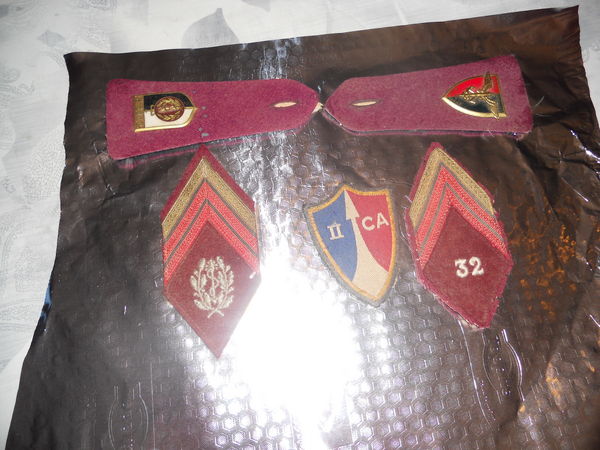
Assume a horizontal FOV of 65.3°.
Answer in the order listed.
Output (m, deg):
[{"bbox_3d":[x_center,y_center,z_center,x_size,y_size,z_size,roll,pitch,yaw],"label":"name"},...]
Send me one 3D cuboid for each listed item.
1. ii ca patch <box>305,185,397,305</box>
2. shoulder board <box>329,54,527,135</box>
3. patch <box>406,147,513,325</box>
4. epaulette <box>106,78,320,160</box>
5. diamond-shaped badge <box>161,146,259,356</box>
[{"bbox_3d":[0.033,0.011,0.262,0.050,0.004,0.071,-11,75,-4],"label":"ii ca patch"},{"bbox_3d":[0.075,-0.074,0.284,0.122,0.008,0.053,-3,74,-2],"label":"shoulder board"},{"bbox_3d":[0.088,0.004,0.265,0.053,0.004,0.109,-8,75,-3],"label":"patch"},{"bbox_3d":[-0.053,-0.069,0.295,0.131,0.010,0.054,-5,75,-4],"label":"epaulette"},{"bbox_3d":[-0.049,0.011,0.261,0.054,0.004,0.122,-6,75,-2],"label":"diamond-shaped badge"}]

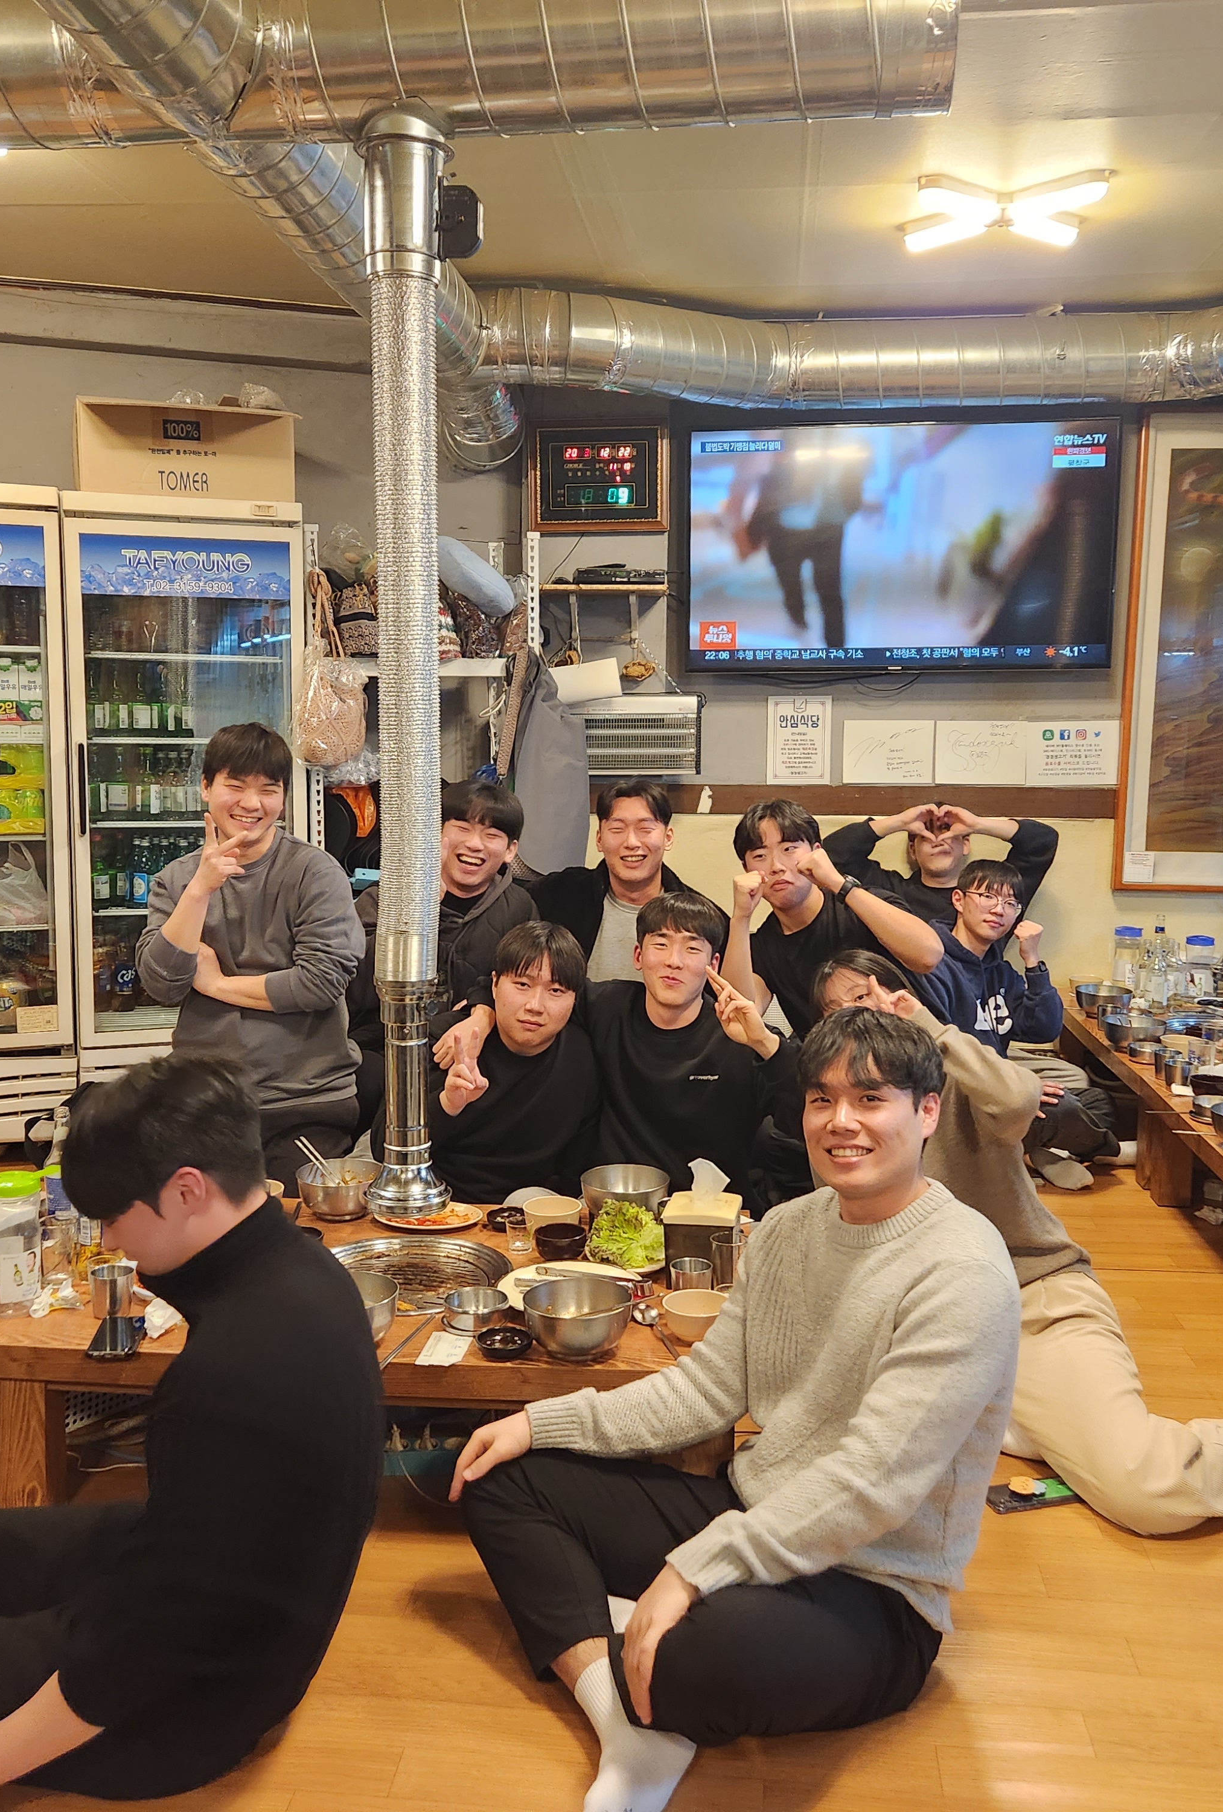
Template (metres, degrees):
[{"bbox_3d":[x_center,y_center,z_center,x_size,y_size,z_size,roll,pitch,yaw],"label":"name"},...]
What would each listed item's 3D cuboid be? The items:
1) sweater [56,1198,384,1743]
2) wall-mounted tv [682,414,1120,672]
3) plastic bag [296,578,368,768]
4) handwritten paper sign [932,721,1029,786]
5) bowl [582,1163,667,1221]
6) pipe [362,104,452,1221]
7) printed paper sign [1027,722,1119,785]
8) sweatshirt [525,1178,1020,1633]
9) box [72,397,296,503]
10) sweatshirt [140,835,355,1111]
[{"bbox_3d":[-0.471,0.661,1.950,0.390,0.610,0.480,1,7,5],"label":"sweater"},{"bbox_3d":[0.979,-1.223,5.509,1.440,0.828,0.060,1,7,10],"label":"wall-mounted tv"},{"bbox_3d":[-0.870,-0.726,5.000,0.225,0.580,0.140,0,6,0],"label":"plastic bag"},{"bbox_3d":[1.257,-0.517,5.447,0.297,0.210,0.006,1,7,5],"label":"handwritten paper sign"},{"bbox_3d":[0.026,0.539,2.932,0.163,0.080,0.163,1,7,0],"label":"bowl"},{"bbox_3d":[-0.317,-0.345,2.502,0.140,1.690,0.140,1,7,0],"label":"pipe"},{"bbox_3d":[1.561,-0.514,5.419,0.297,0.210,0.006,1,7,5],"label":"printed paper sign"},{"bbox_3d":[0.245,0.644,2.060,0.560,0.540,0.520,-5,8,-44],"label":"sweatshirt"},{"bbox_3d":[-1.306,-1.333,4.866,0.615,0.269,0.380,-2,6,-22],"label":"box"},{"bbox_3d":[-0.793,0.143,3.520,0.470,0.610,0.310,0,7,-6],"label":"sweatshirt"}]

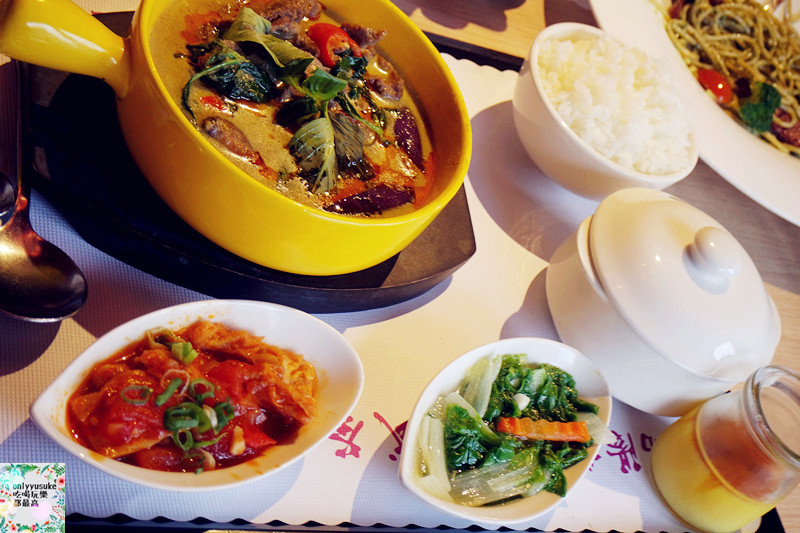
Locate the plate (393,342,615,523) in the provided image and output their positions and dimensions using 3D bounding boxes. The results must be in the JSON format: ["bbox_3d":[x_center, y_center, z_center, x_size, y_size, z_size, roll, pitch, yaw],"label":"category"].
[{"bbox_3d":[0.043,0.078,0.508,0.076,0.032,0.137,51,44,10],"label":"plate"}]

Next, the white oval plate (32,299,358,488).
[{"bbox_3d":[-0.078,0.056,0.443,0.139,0.032,0.077,-17,67,-42],"label":"white oval plate"}]

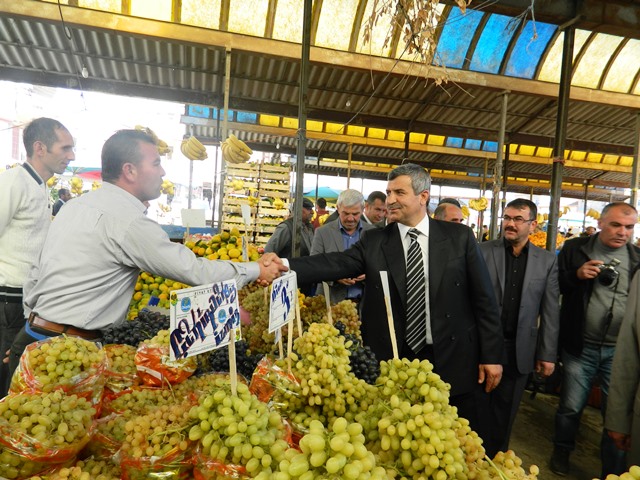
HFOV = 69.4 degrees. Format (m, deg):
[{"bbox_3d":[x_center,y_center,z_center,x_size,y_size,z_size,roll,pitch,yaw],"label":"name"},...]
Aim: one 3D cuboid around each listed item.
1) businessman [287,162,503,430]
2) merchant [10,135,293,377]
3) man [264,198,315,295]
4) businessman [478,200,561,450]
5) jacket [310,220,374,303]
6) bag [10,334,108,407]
[{"bbox_3d":[0.330,0.575,1.970,0.780,1.770,0.620,5,4,25],"label":"businessman"},{"bbox_3d":[-0.600,0.491,1.700,0.950,1.680,0.520,2,4,-23],"label":"merchant"},{"bbox_3d":[-0.280,0.439,4.300,0.400,1.680,0.520,6,5,38],"label":"man"},{"bbox_3d":[1.085,0.613,2.650,0.530,1.700,0.340,5,4,30],"label":"businessman"},{"bbox_3d":[0.165,0.250,2.930,0.520,0.740,0.360,3,4,0],"label":"jacket"},{"bbox_3d":[-0.642,0.330,1.130,0.240,0.190,0.230,2,4,-20],"label":"bag"}]

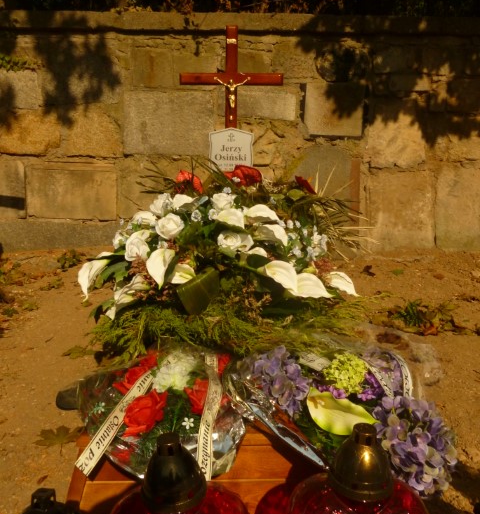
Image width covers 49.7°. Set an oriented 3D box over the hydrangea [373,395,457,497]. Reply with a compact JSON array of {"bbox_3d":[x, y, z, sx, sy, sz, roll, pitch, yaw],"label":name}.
[{"bbox_3d":[0.303,0.329,0.900,0.145,0.170,0.145,0,11,0],"label":"hydrangea"}]

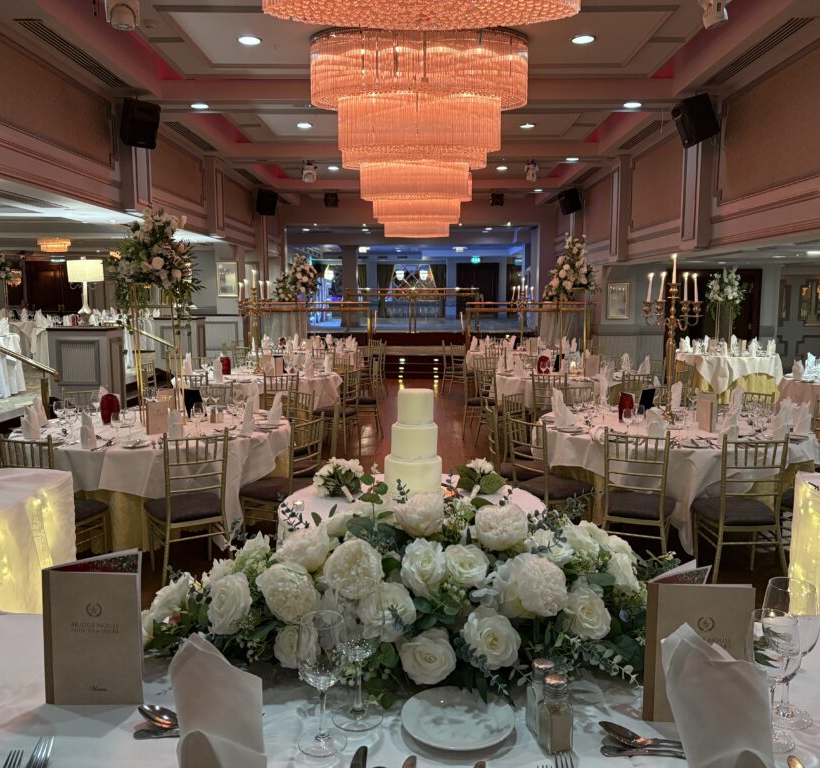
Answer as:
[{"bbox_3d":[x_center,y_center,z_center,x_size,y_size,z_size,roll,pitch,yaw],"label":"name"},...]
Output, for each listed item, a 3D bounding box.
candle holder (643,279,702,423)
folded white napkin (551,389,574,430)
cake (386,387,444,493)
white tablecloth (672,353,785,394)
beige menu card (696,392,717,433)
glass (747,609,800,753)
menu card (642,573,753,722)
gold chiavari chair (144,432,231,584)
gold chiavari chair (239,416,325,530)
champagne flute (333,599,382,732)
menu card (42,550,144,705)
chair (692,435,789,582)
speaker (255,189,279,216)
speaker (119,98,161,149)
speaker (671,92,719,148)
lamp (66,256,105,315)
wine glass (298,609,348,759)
[{"bbox_3d":[1.873,-0.296,5.483,0.420,1.140,0.410,0,7,1],"label":"candle holder"},{"bbox_3d":[1.075,0.162,5.332,0.150,0.277,0.100,-1,7,-10],"label":"folded white napkin"},{"bbox_3d":[0.016,0.264,3.483,0.257,0.485,0.257,0,7,1],"label":"cake"},{"bbox_3d":[5.035,-0.222,12.205,1.600,0.540,1.600,3,7,22],"label":"white tablecloth"},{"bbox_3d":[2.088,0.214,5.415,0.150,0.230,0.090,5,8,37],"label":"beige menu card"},{"bbox_3d":[0.506,0.411,1.068,0.066,0.182,0.066,0,7,1],"label":"glass"},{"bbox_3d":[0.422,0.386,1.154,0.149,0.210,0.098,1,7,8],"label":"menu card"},{"bbox_3d":[-1.343,0.710,4.733,0.400,0.920,0.440,-4,7,-29],"label":"gold chiavari chair"},{"bbox_3d":[-0.806,0.652,4.974,0.440,0.920,0.400,3,7,26],"label":"gold chiavari chair"},{"bbox_3d":[-0.079,0.401,1.140,0.083,0.206,0.083,0,6,0],"label":"champagne flute"},{"bbox_3d":[-0.483,0.386,1.239,0.155,0.212,0.115,0,6,3],"label":"menu card"},{"bbox_3d":[1.839,0.710,4.345,0.410,0.920,0.440,0,7,-1],"label":"chair"},{"bbox_3d":[-2.751,-3.502,14.797,0.300,0.460,0.310,-3,29,-25],"label":"speaker"},{"bbox_3d":[-2.857,-2.762,8.138,0.290,0.455,0.310,-4,30,-33],"label":"speaker"},{"bbox_3d":[3.146,-2.882,8.445,0.310,0.450,0.290,-23,12,-14],"label":"speaker"},{"bbox_3d":[-4.472,-1.358,10.600,0.480,0.800,0.480,0,6,0],"label":"lamp"},{"bbox_3d":[-0.119,0.409,1.054,0.065,0.180,0.065,0,7,0],"label":"wine glass"}]

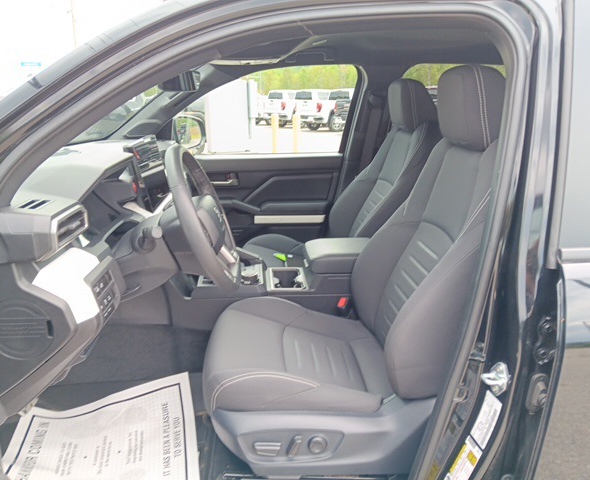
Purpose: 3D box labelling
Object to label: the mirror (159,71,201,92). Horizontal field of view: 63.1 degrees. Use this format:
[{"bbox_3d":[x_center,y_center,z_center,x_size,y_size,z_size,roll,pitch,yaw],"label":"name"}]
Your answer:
[{"bbox_3d":[-0.343,-0.475,1.441,0.042,0.066,0.235,5,17,16],"label":"mirror"}]

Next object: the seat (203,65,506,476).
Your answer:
[{"bbox_3d":[0.169,0.051,1.238,0.810,0.950,0.540,-1,16,-3],"label":"seat"}]

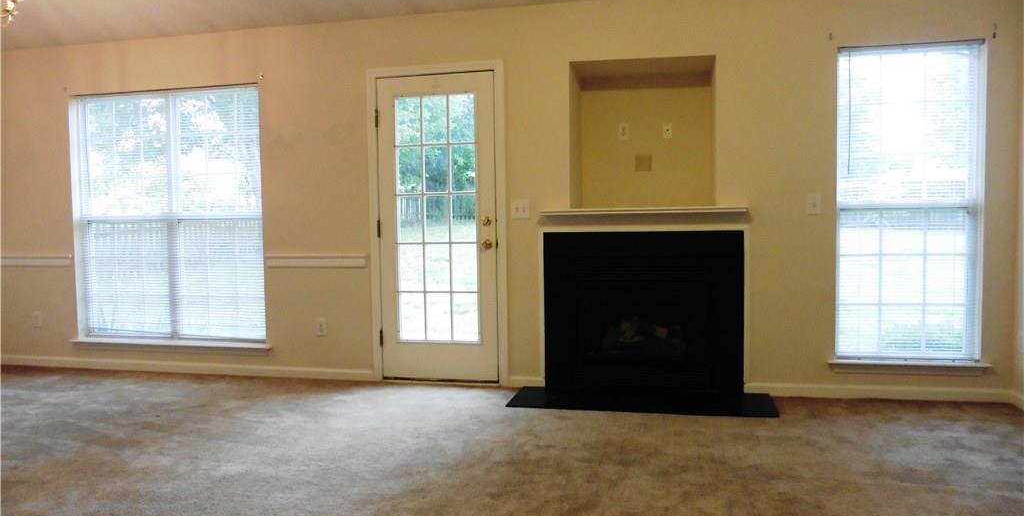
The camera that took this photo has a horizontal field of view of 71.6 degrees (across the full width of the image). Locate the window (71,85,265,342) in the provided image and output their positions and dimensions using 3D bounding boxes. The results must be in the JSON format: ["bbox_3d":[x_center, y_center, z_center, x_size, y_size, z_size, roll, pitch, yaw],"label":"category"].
[{"bbox_3d":[-2.513,-0.305,5.204,1.540,1.810,0.050,0,3,12],"label":"window"}]

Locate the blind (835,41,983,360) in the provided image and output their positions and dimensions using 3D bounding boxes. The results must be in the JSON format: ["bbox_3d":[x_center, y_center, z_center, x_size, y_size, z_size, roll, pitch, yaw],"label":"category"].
[{"bbox_3d":[2.315,-0.318,4.160,0.765,1.825,0.050,0,3,12],"label":"blind"}]

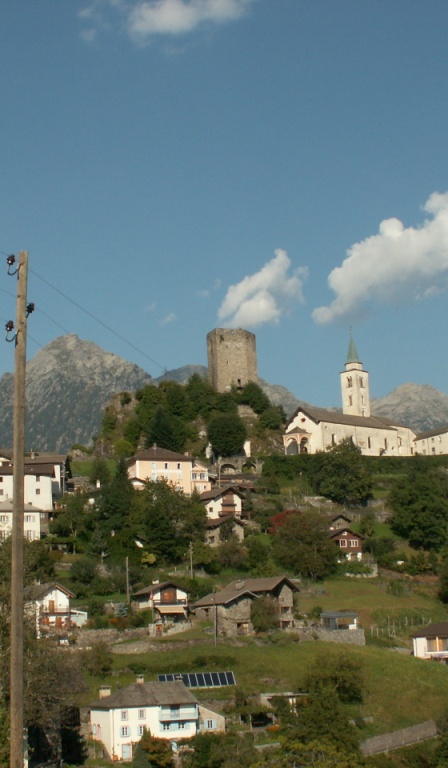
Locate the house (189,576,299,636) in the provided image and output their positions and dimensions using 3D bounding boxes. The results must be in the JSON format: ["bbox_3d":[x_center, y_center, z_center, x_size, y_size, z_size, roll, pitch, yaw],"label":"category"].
[{"bbox_3d":[3.514,40.098,234.571,15.500,10.500,12.500,5,-12,-39],"label":"house"}]

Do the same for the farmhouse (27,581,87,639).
[{"bbox_3d":[-26.696,35.963,207.000,7.400,9.100,7.500,2,-12,-26],"label":"farmhouse"}]

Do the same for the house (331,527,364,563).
[{"bbox_3d":[23.018,30.177,243.000,5.800,6.500,6.000,2,-12,-25],"label":"house"}]

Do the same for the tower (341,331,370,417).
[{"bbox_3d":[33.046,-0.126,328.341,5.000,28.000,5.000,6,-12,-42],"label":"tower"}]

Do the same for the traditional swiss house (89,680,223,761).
[{"bbox_3d":[-9.432,46.125,180.000,16.000,10.500,9.500,2,-12,-24],"label":"traditional swiss house"}]

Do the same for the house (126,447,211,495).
[{"bbox_3d":[-12.994,20.198,303.000,16.800,10.800,10.000,1,-11,-22],"label":"house"}]

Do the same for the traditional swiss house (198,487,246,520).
[{"bbox_3d":[-0.589,26.611,288.000,7.600,7.400,7.400,4,-13,-33],"label":"traditional swiss house"}]

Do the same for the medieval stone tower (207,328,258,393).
[{"bbox_3d":[2.335,-4.302,319.963,12.000,16.300,11.500,-2,-9,0],"label":"medieval stone tower"}]

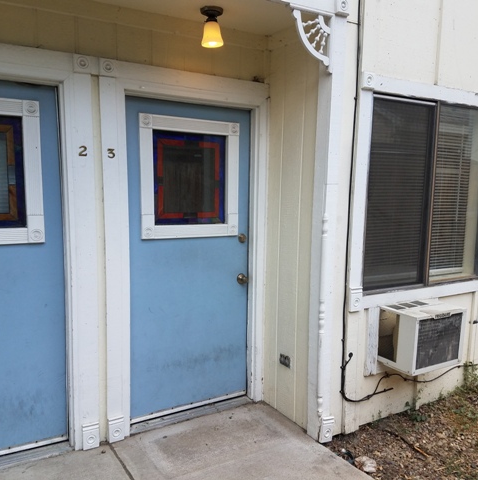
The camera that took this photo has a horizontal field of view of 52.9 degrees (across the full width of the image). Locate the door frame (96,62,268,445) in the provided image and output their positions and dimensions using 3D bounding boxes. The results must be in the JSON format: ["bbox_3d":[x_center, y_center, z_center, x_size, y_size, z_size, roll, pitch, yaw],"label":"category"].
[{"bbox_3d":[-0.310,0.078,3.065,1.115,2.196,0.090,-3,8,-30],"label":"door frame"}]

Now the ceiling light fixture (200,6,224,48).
[{"bbox_3d":[-0.148,-1.188,2.694,0.129,0.187,0.129,1,7,0],"label":"ceiling light fixture"}]

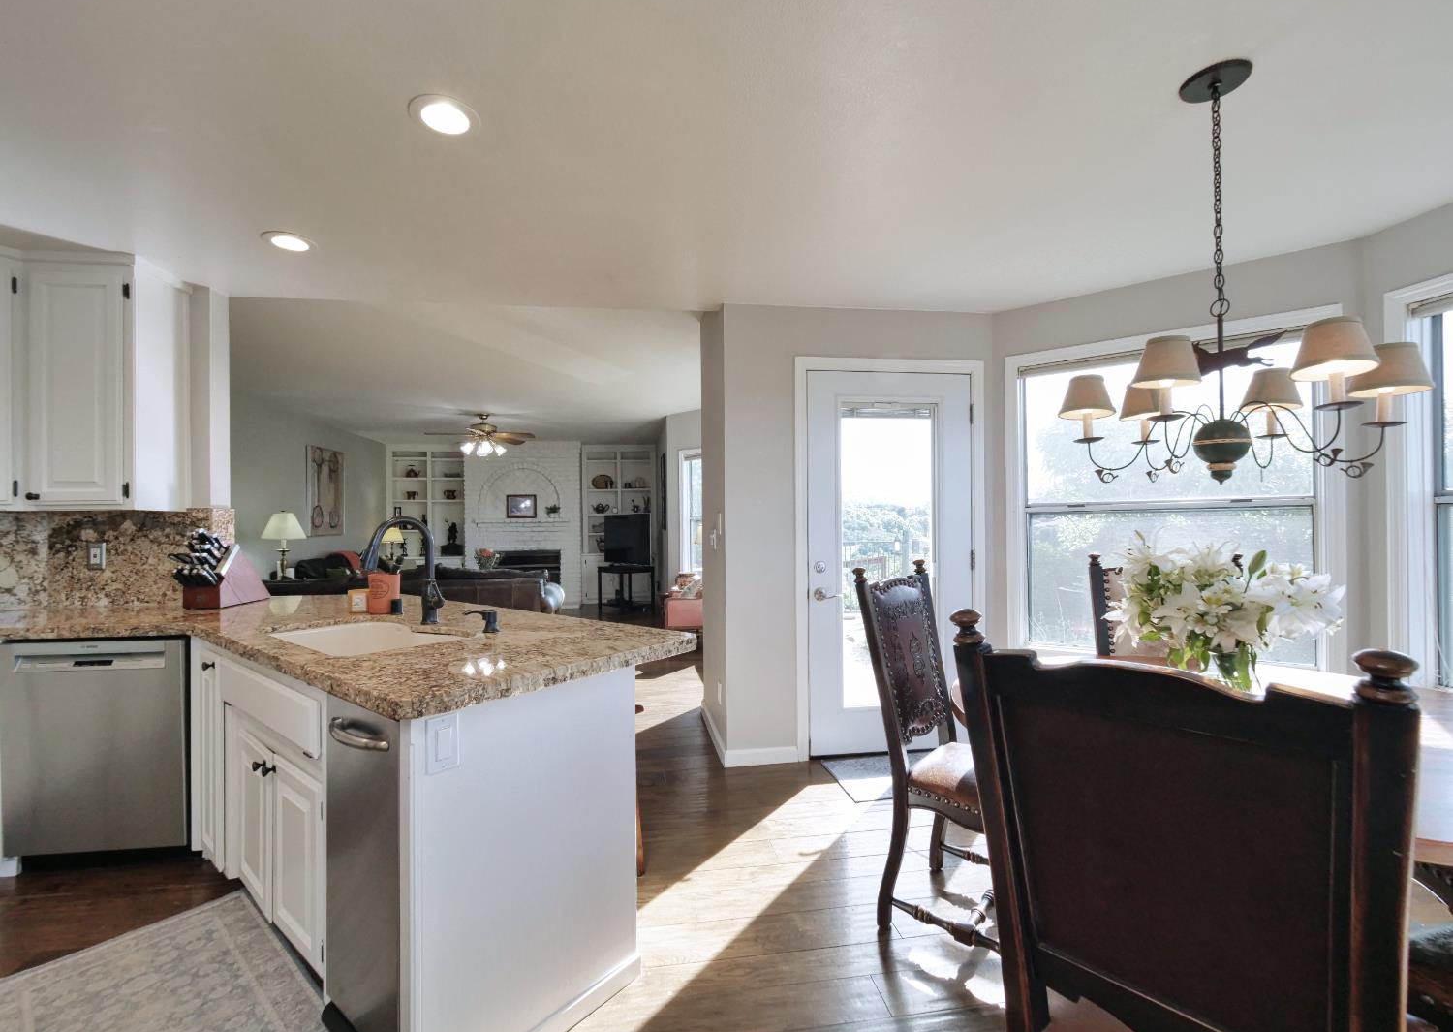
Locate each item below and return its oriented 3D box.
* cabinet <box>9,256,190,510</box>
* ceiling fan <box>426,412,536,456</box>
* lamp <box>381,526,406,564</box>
[{"bbox_3d":[-2.708,-0.551,2.570,0.460,1.056,0.310,0,0,-7],"label":"cabinet"},{"bbox_3d":[-2.540,-0.841,6.130,1.230,0.460,1.230,0,0,0],"label":"ceiling fan"},{"bbox_3d":[-4.515,0.381,7.950,0.320,0.500,0.320,0,0,0],"label":"lamp"}]

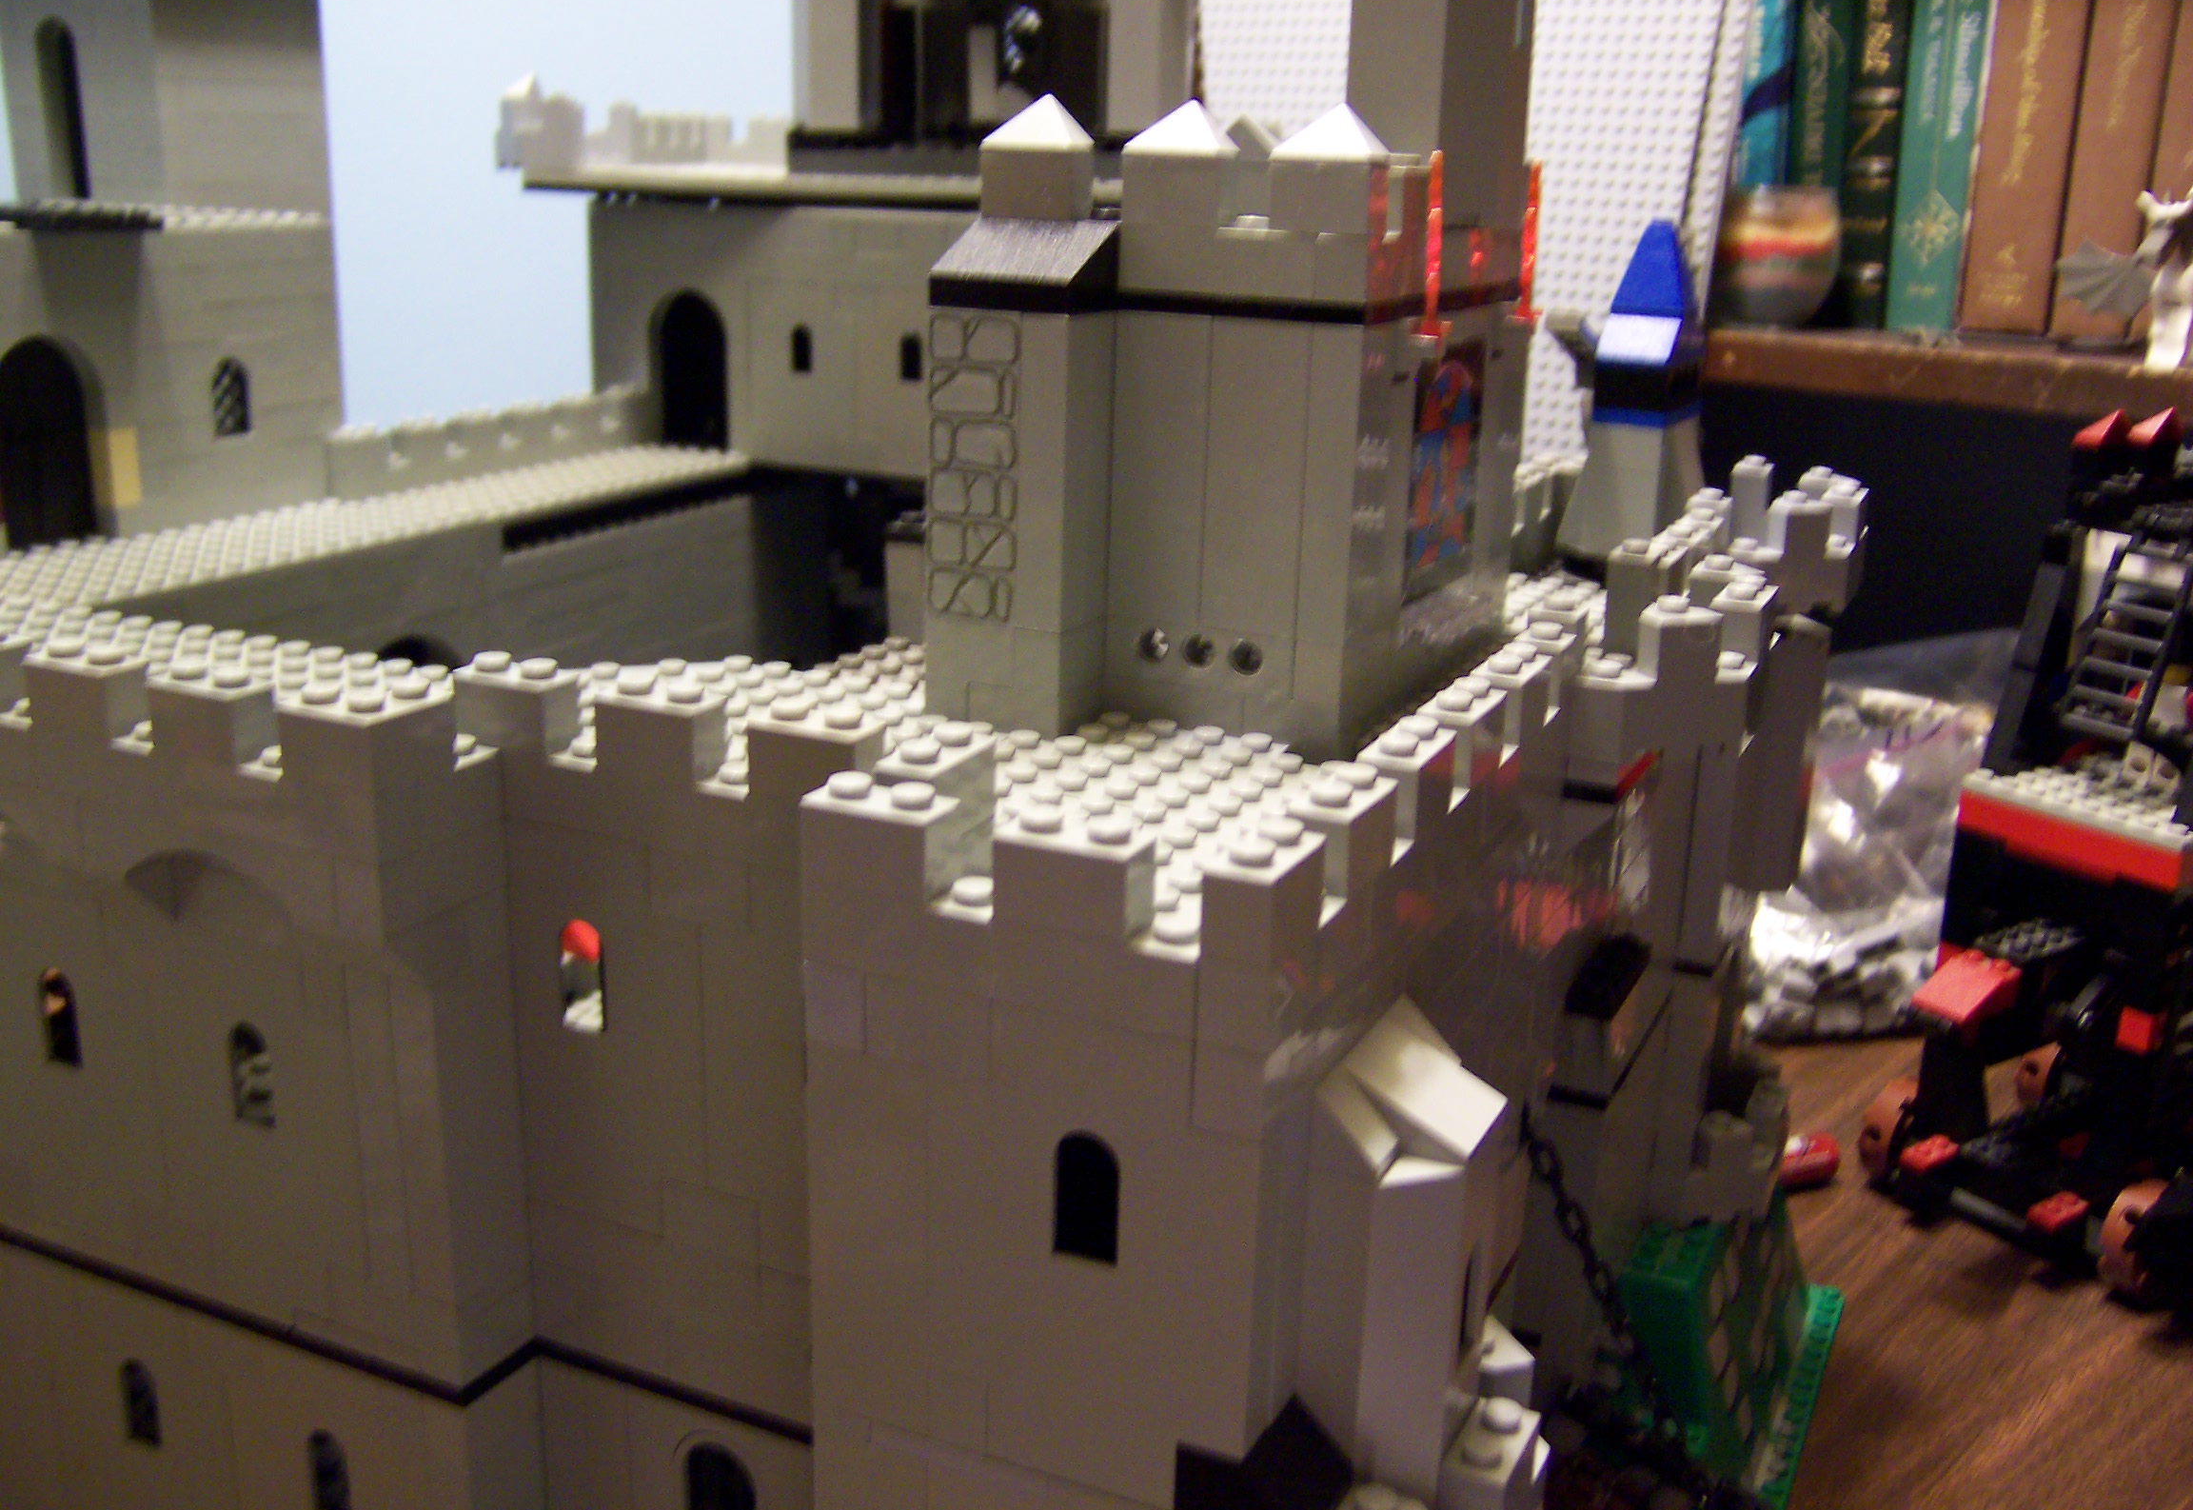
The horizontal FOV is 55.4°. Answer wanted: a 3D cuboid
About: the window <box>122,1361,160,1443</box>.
[{"bbox_3d":[-0.149,0.101,0.329,0.008,0.015,0.004,9,17,25],"label":"window"}]

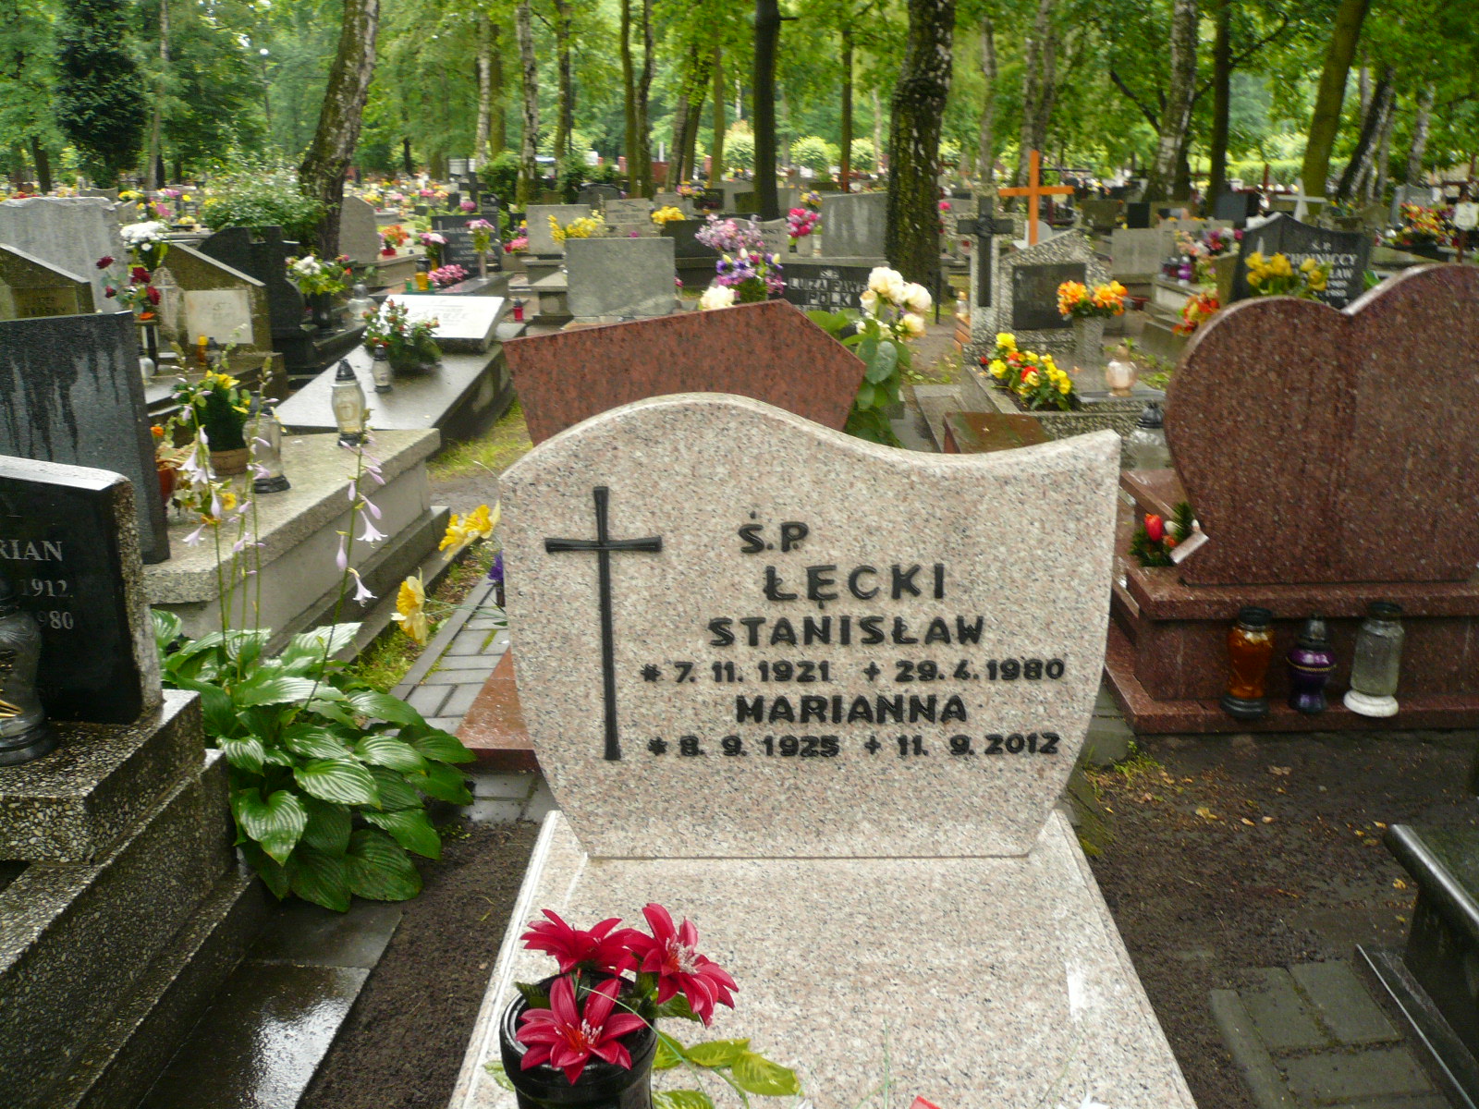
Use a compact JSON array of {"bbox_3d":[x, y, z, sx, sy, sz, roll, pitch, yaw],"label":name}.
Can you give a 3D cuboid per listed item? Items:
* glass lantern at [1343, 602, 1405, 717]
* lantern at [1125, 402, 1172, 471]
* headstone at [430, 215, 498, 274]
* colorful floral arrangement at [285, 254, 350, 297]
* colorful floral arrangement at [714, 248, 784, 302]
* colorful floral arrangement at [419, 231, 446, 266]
[{"bbox_3d":[1.499,0.246,2.810,0.132,0.260,0.132,-1,18,1],"label":"glass lantern"},{"bbox_3d":[1.307,-0.382,3.789,0.145,0.206,0.145,0,18,2],"label":"lantern"},{"bbox_3d":[-2.959,-3.333,12.900,0.720,0.610,0.100,-1,18,1],"label":"headstone"},{"bbox_3d":[-2.841,-1.867,8.060,0.444,0.281,0.330,1,18,5],"label":"colorful floral arrangement"},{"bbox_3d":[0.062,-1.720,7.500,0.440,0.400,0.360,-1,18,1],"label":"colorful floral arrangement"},{"bbox_3d":[-3.231,-3.207,12.600,0.290,0.370,0.280,-1,18,1],"label":"colorful floral arrangement"}]

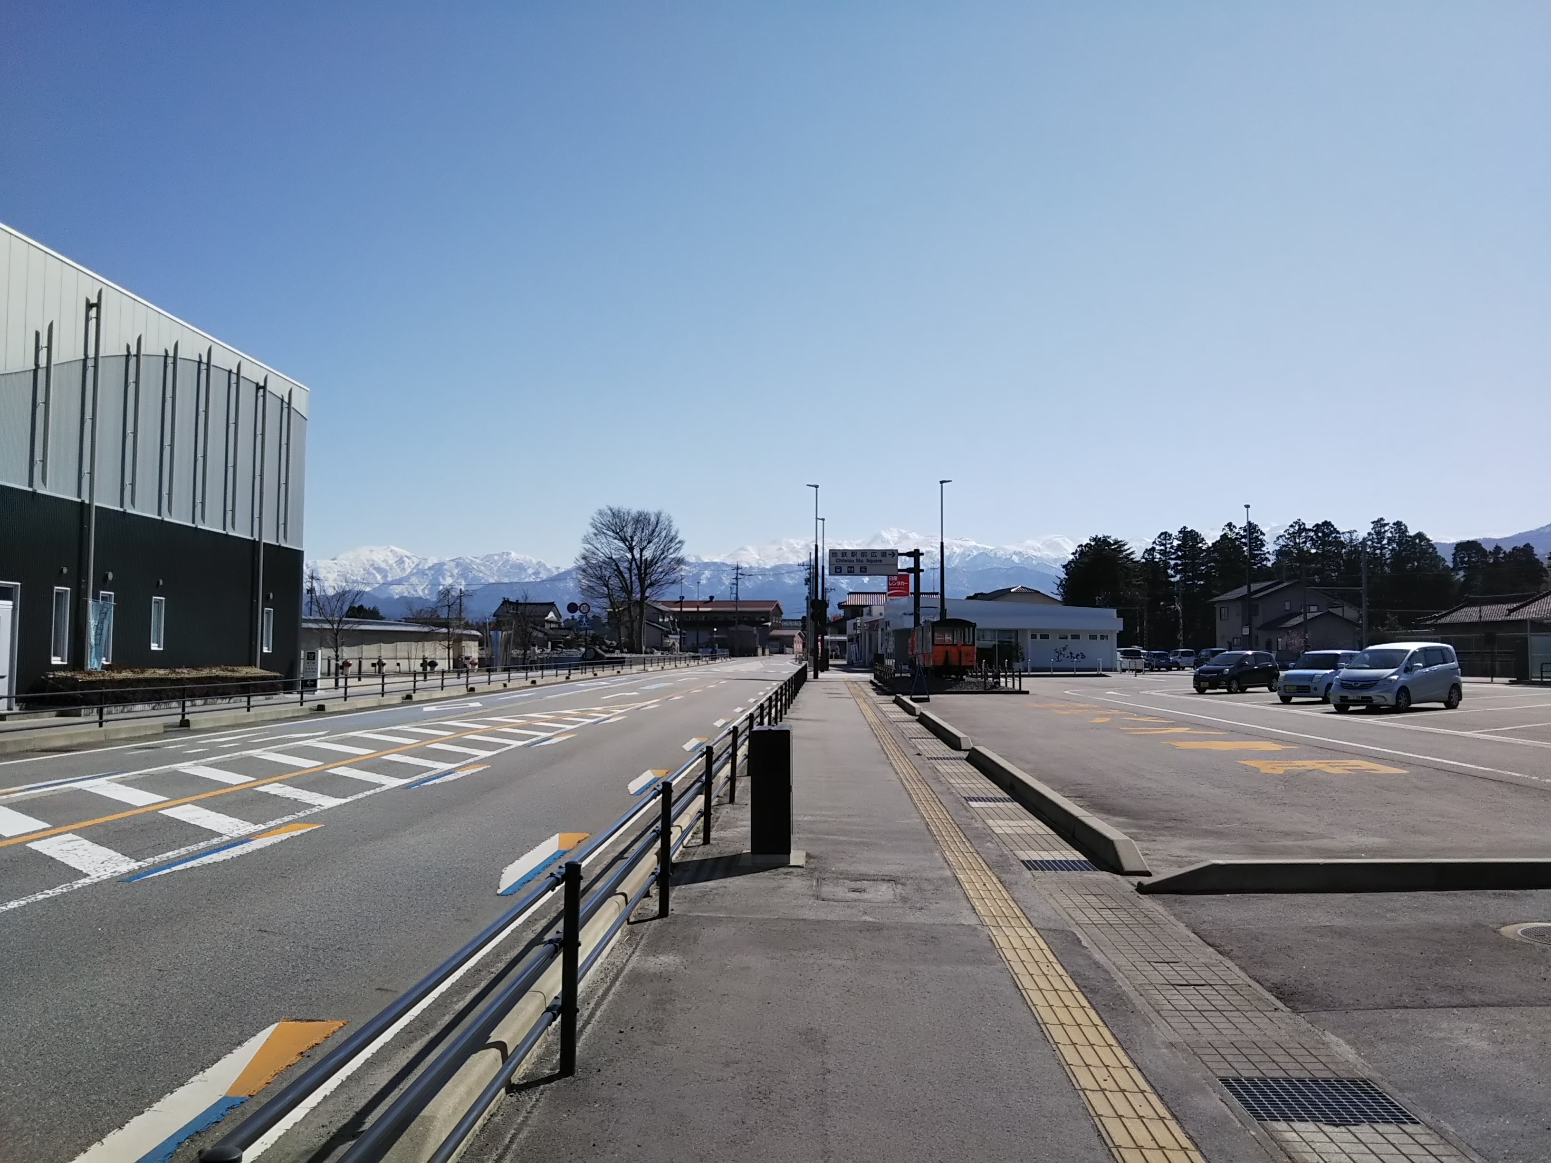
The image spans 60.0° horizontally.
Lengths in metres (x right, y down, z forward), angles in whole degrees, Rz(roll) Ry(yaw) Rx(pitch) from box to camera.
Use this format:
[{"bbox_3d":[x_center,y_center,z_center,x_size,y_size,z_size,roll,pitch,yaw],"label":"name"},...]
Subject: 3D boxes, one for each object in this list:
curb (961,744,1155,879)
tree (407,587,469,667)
[{"bbox_3d":[2.880,2.320,15.120,0.210,0.200,10.300,0,-3,2],"label":"curb"},{"bbox_3d":[-21.630,2.956,86.000,3.500,5.600,3.500,0,-3,0],"label":"tree"}]

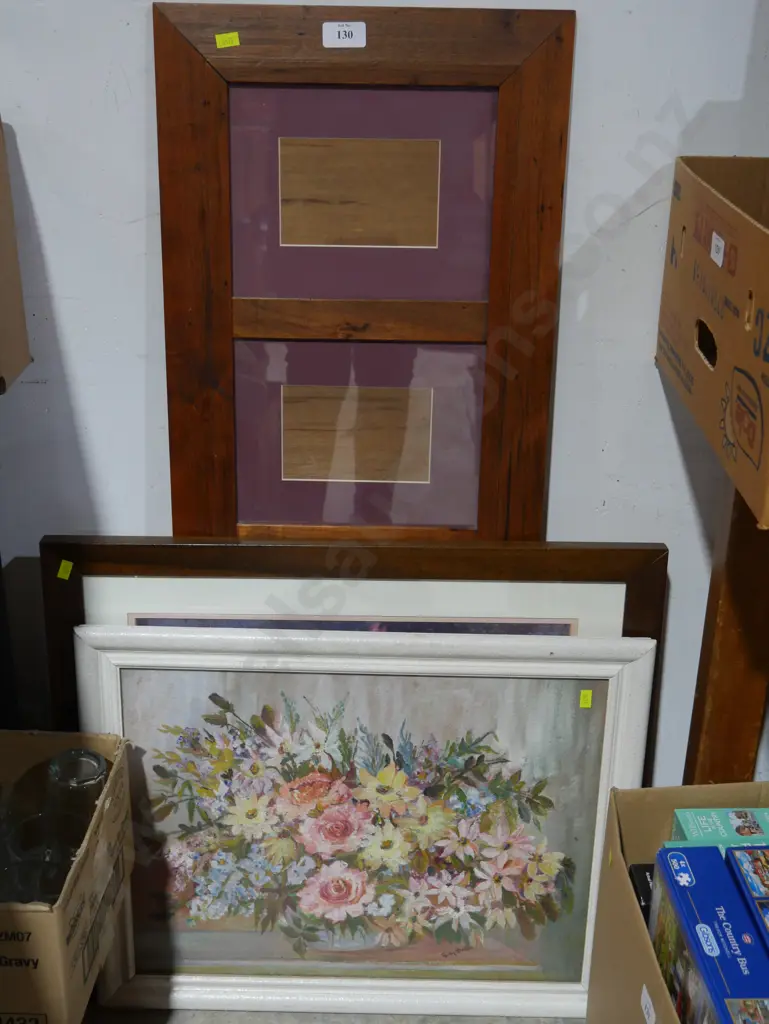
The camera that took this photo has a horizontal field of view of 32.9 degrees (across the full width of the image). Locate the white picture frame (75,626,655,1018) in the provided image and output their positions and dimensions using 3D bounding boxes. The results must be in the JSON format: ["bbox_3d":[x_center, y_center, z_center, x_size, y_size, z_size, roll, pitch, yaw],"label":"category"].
[{"bbox_3d":[-0.024,0.345,1.398,0.588,0.470,0.027,1,19,0],"label":"white picture frame"}]

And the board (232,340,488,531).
[{"bbox_3d":[-0.025,-0.076,1.299,0.248,0.196,0.006,1,19,0],"label":"board"}]

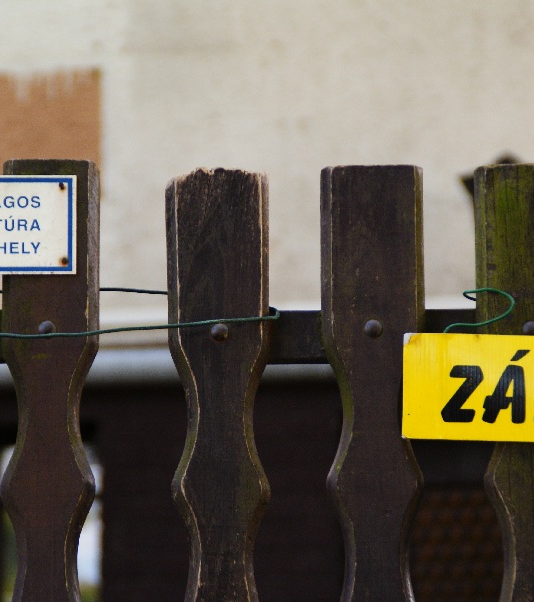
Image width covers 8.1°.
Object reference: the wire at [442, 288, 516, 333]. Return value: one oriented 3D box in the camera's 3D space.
[{"bbox_3d":[0.213,0.010,3.780,0.073,0.044,0.040,0,-3,0],"label":"wire"}]

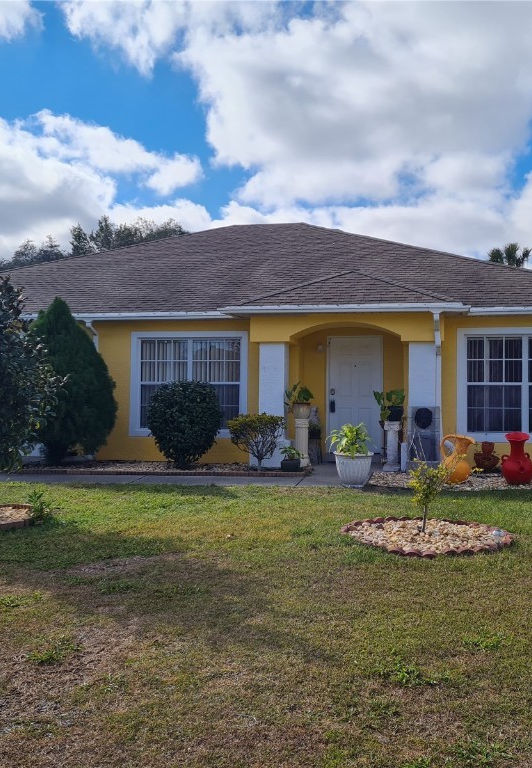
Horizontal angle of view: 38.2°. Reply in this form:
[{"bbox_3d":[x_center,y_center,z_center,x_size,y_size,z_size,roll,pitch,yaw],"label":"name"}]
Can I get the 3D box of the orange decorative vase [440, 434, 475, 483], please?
[{"bbox_3d":[2.740,1.070,10.950,0.510,0.710,0.410,0,-1,13],"label":"orange decorative vase"}]

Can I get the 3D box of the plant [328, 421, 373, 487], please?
[{"bbox_3d":[1.196,0.981,10.718,0.630,0.890,0.620,0,-2,10],"label":"plant"}]

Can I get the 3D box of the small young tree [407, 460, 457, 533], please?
[{"bbox_3d":[1.700,1.130,7.800,0.530,0.740,0.500,0,-1,10],"label":"small young tree"}]

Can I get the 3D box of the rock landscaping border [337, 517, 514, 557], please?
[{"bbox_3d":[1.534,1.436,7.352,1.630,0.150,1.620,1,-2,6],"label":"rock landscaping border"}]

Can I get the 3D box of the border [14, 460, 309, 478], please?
[{"bbox_3d":[-1.450,1.310,12.350,4.500,0.130,1.800,0,-1,10],"label":"border"}]

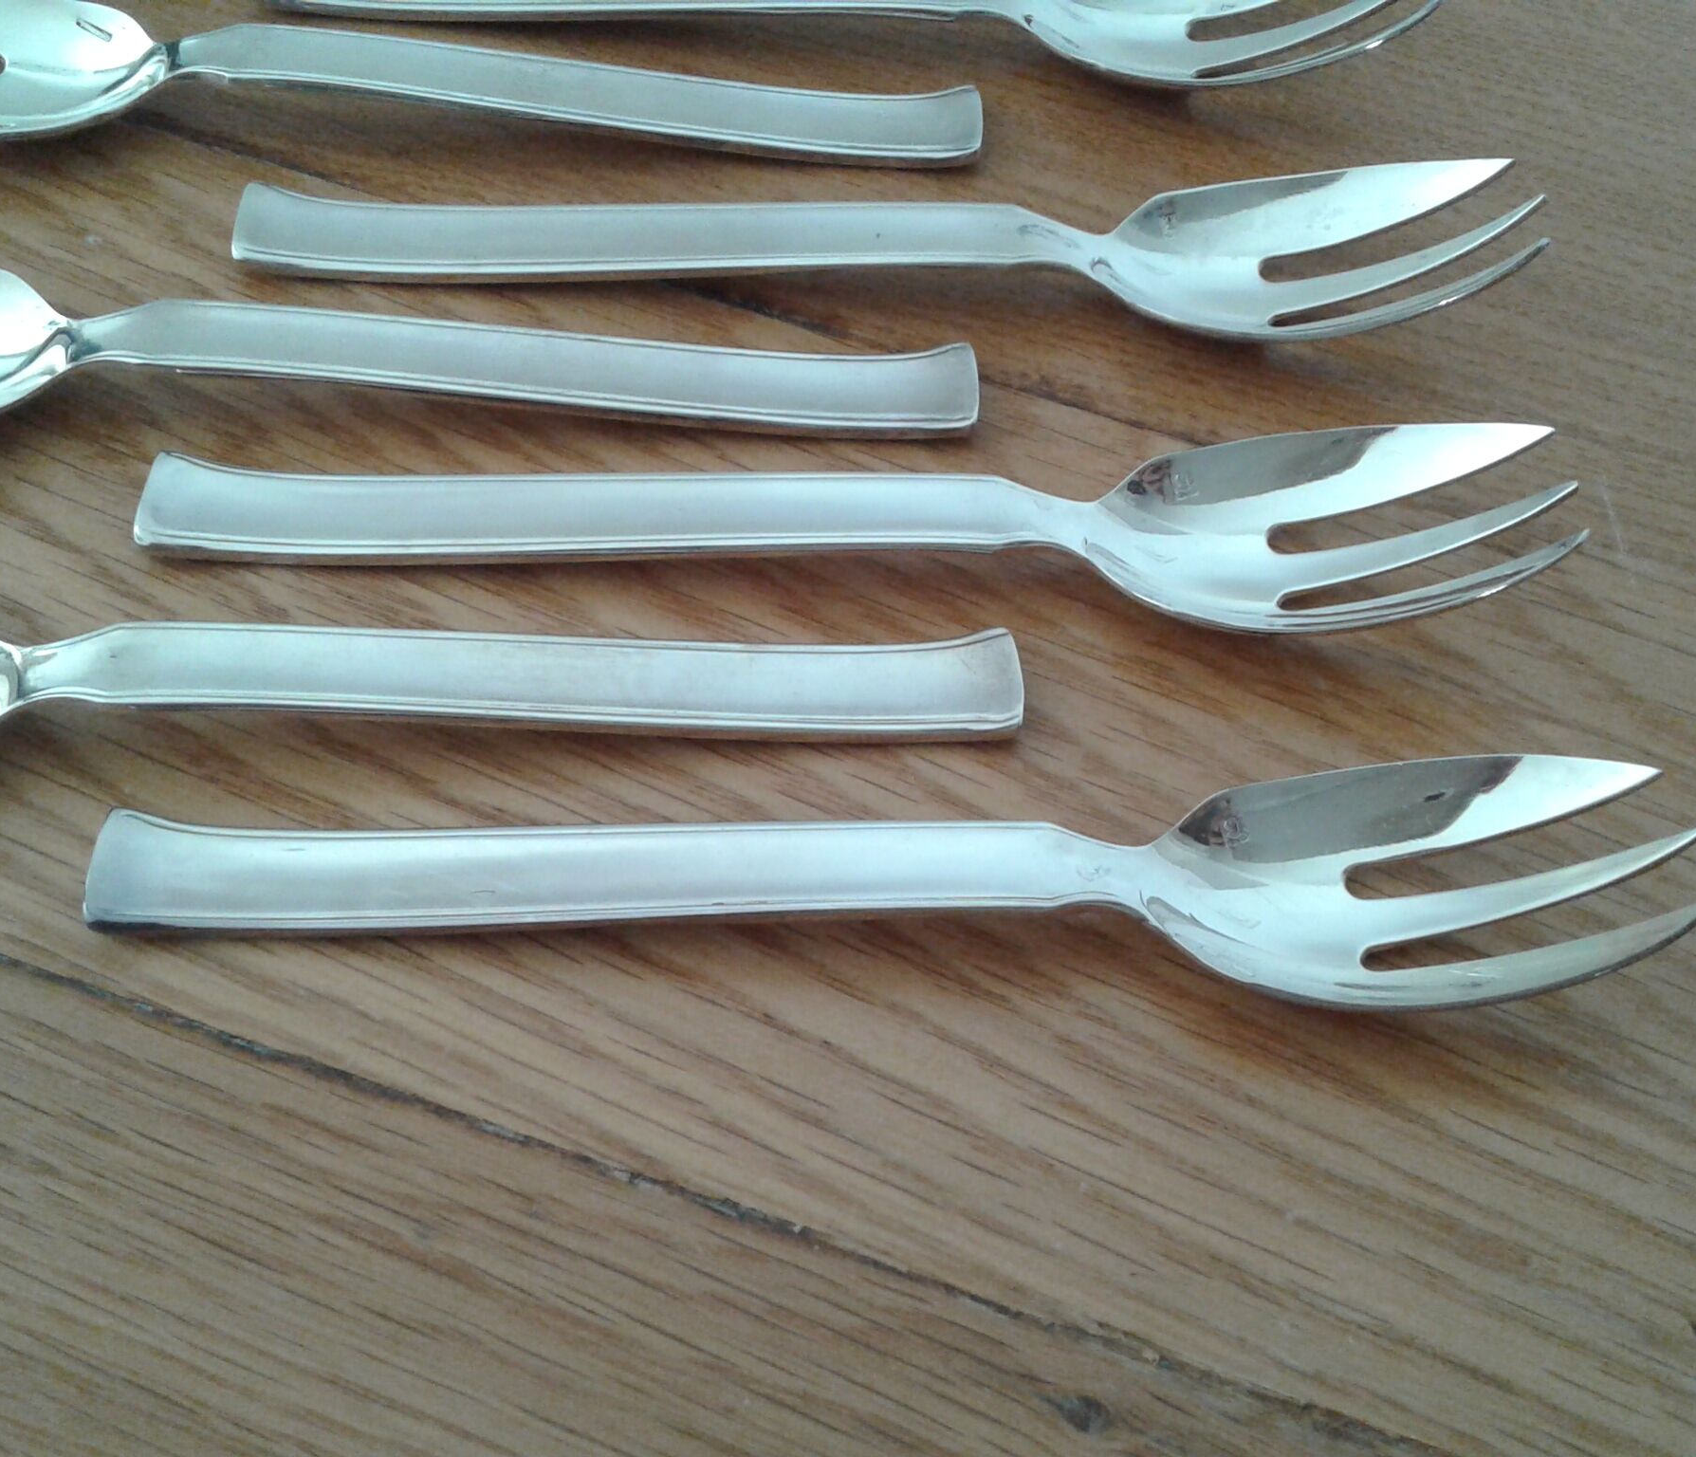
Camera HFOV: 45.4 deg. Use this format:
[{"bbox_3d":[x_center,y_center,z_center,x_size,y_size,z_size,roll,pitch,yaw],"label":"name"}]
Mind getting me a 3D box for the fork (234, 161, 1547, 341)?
[{"bbox_3d":[0.003,-0.061,0.245,0.157,0.020,0.026,3,58,-1],"label":"fork"}]

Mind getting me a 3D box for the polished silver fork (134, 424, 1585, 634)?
[{"bbox_3d":[0.000,-0.025,0.222,0.157,0.020,0.026,3,58,-1],"label":"polished silver fork"}]

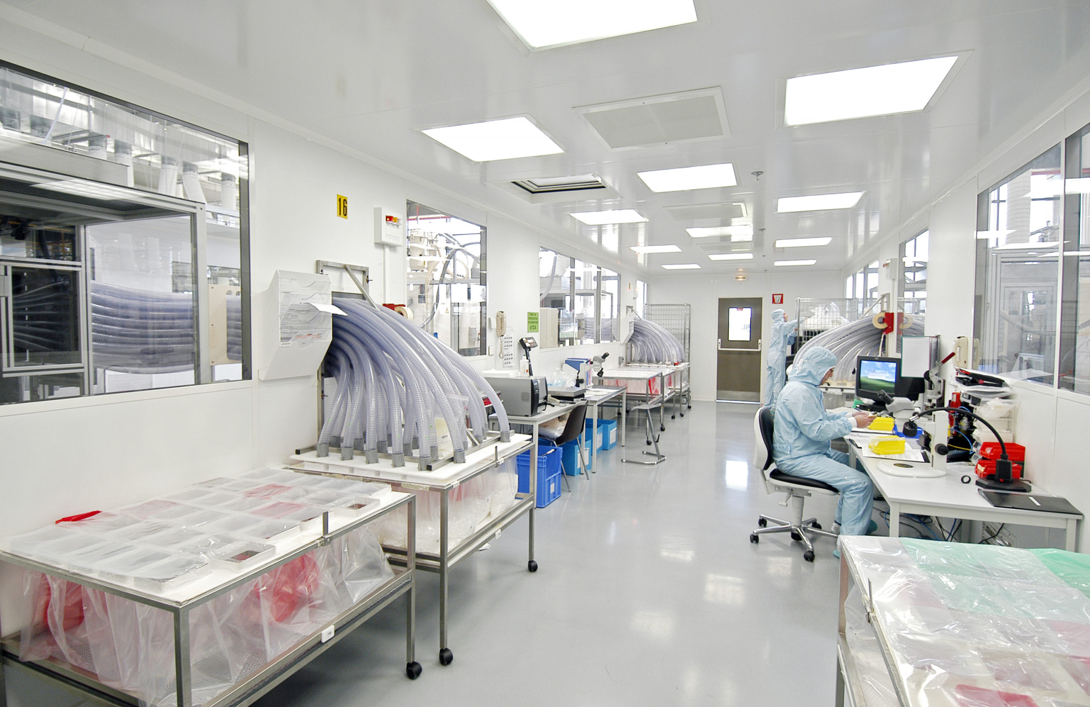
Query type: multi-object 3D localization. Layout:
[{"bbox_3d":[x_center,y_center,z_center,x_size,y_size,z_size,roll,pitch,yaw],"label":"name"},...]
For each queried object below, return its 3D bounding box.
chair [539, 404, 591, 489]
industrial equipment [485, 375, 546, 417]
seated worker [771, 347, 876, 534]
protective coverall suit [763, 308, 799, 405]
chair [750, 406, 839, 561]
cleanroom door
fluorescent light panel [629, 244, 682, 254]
[{"bbox_3d":[0.123,0.845,5.188,0.540,0.780,0.480,2,3,26],"label":"chair"},{"bbox_3d":[-0.249,0.360,4.873,0.480,0.335,0.280,2,3,20],"label":"industrial equipment"},{"bbox_3d":[1.922,0.611,3.776,0.670,1.320,0.540,1,3,16],"label":"seated worker"},{"bbox_3d":[4.197,0.106,9.677,0.582,1.785,0.522,1,3,11],"label":"protective coverall suit"},{"bbox_3d":[1.756,0.841,3.726,0.632,0.923,0.642,1,3,28],"label":"chair"},{"bbox_3d":[3.787,-0.054,10.602,0.823,2.046,0.060,1,3,23],"label":"cleanroom door"},{"bbox_3d":[1.492,-1.419,7.342,0.610,0.050,0.610,2,3,22],"label":"fluorescent light panel"}]

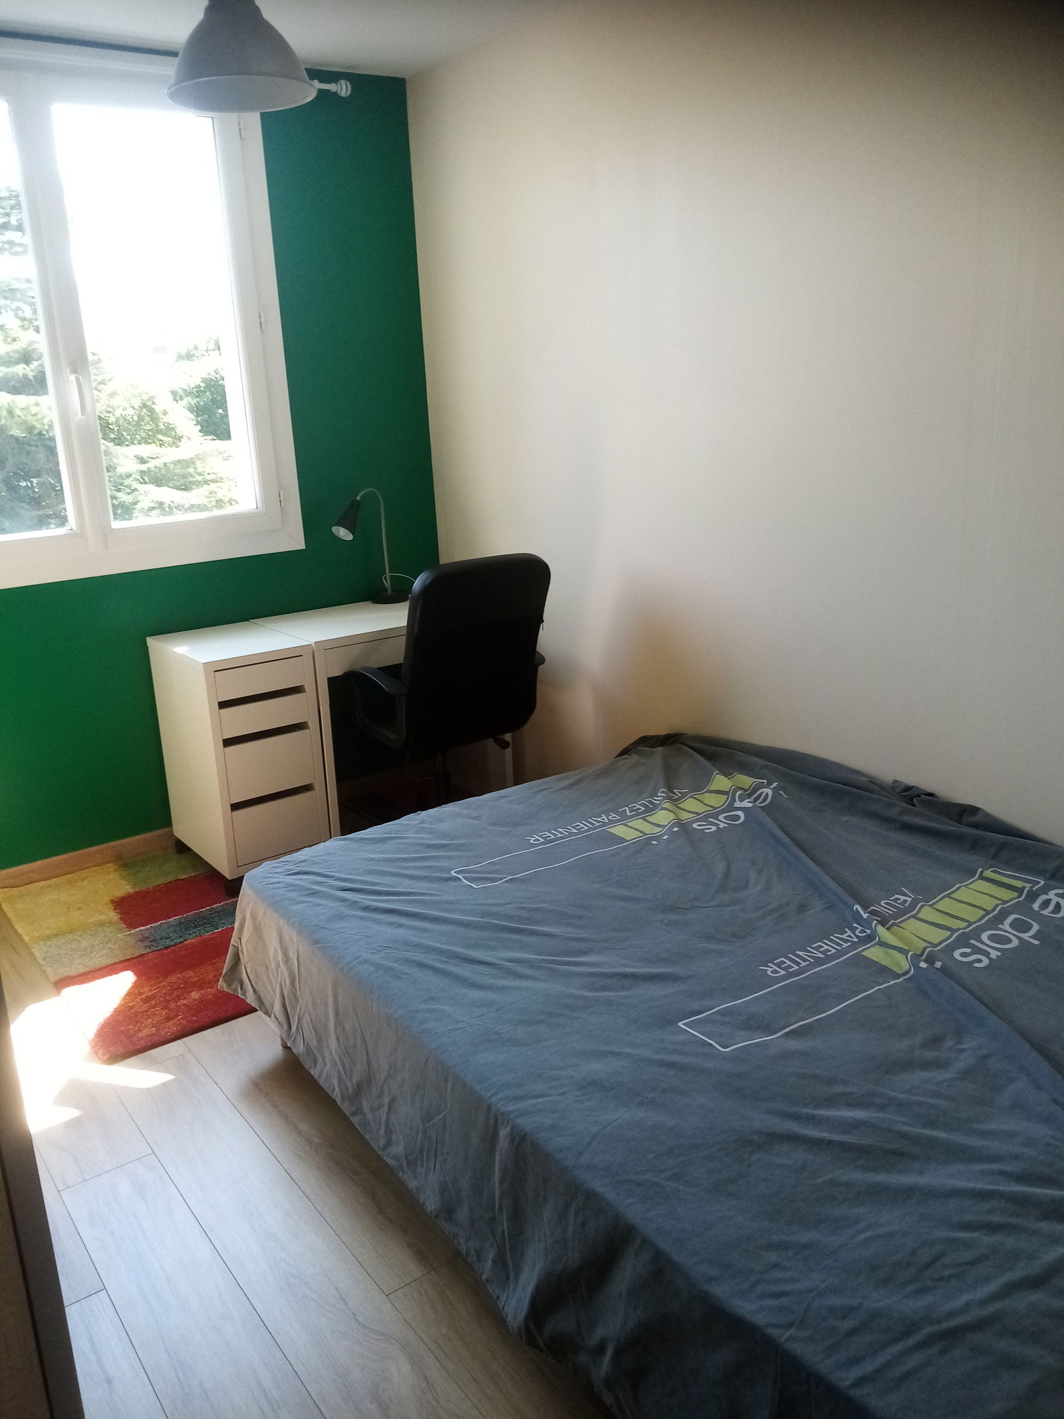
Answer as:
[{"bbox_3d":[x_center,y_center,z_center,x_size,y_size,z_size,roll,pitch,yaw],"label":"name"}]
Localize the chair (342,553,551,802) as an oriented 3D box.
[{"bbox_3d":[-0.306,-0.004,3.457,0.580,1.010,0.600,-15,20,-36],"label":"chair"}]

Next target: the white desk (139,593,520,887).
[{"bbox_3d":[-0.667,0.068,3.733,1.095,0.755,0.493,-15,20,-36],"label":"white desk"}]

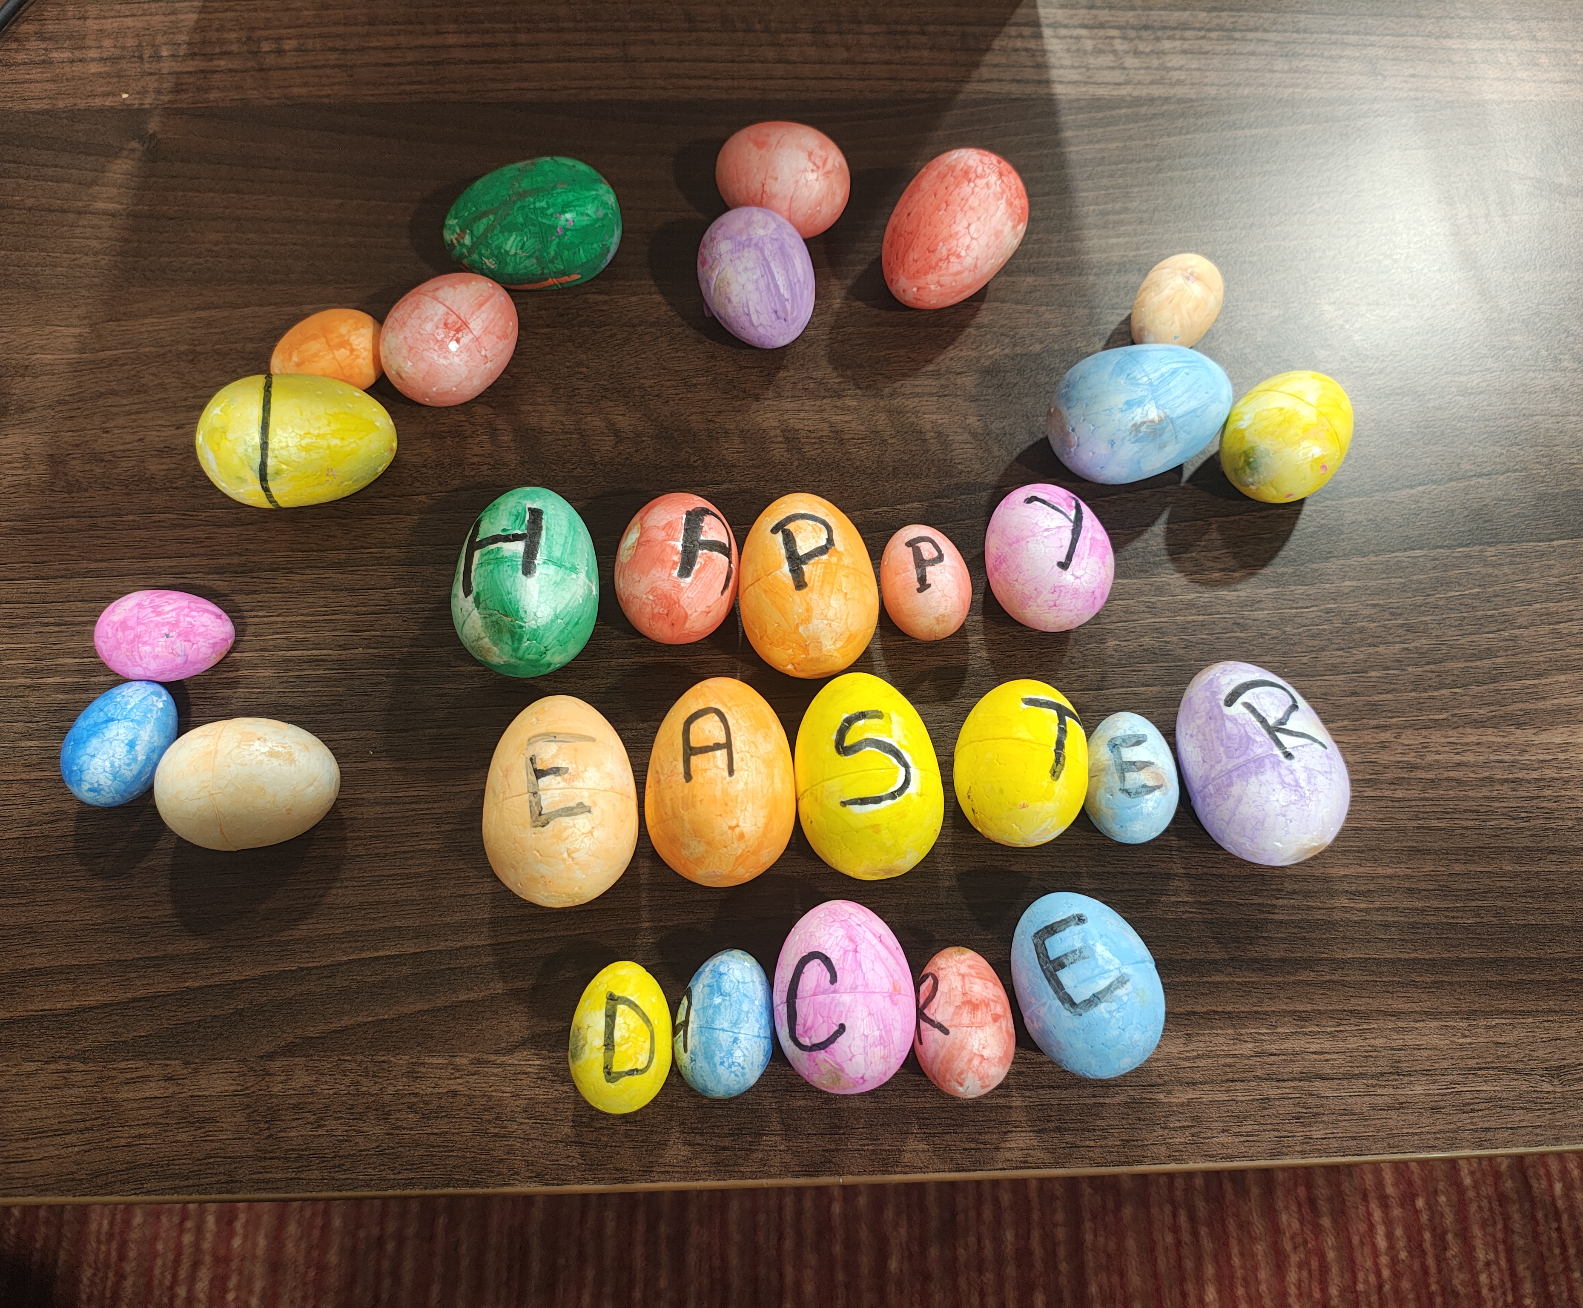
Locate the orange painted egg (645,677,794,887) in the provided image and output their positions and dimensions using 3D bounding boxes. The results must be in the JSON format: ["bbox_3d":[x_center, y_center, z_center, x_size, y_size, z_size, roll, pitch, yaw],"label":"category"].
[{"bbox_3d":[-0.023,0.042,0.411,0.049,0.049,0.071,0,61,-1],"label":"orange painted egg"}]

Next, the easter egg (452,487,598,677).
[{"bbox_3d":[-0.096,-0.025,0.456,0.051,0.051,0.072,1,69,0],"label":"easter egg"}]

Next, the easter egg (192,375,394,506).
[{"bbox_3d":[-0.181,-0.078,0.461,0.070,0.048,0.048,-6,67,-10],"label":"easter egg"}]

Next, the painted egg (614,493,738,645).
[{"bbox_3d":[-0.042,-0.031,0.462,0.045,0.045,0.057,3,69,1],"label":"painted egg"}]

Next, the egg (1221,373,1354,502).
[{"bbox_3d":[0.184,-0.081,0.469,0.043,0.043,0.057,37,65,14],"label":"egg"}]

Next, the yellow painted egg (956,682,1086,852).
[{"bbox_3d":[0.080,0.038,0.436,0.046,0.046,0.059,7,69,2],"label":"yellow painted egg"}]

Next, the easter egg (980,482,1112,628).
[{"bbox_3d":[0.091,-0.034,0.448,0.043,0.043,0.057,-9,61,-5],"label":"easter egg"}]

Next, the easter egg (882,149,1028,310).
[{"bbox_3d":[0.067,-0.174,0.515,0.051,0.051,0.073,33,72,11],"label":"easter egg"}]

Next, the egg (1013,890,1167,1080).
[{"bbox_3d":[0.096,0.107,0.410,0.046,0.046,0.060,-18,70,-7],"label":"egg"}]

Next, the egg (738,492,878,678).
[{"bbox_3d":[0.006,-0.024,0.457,0.050,0.050,0.071,-6,69,-3],"label":"egg"}]

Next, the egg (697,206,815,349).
[{"bbox_3d":[-0.013,-0.148,0.495,0.044,0.044,0.058,-19,75,-9],"label":"egg"}]

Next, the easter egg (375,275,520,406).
[{"bbox_3d":[-0.135,-0.124,0.496,0.045,0.045,0.058,40,74,13],"label":"easter egg"}]

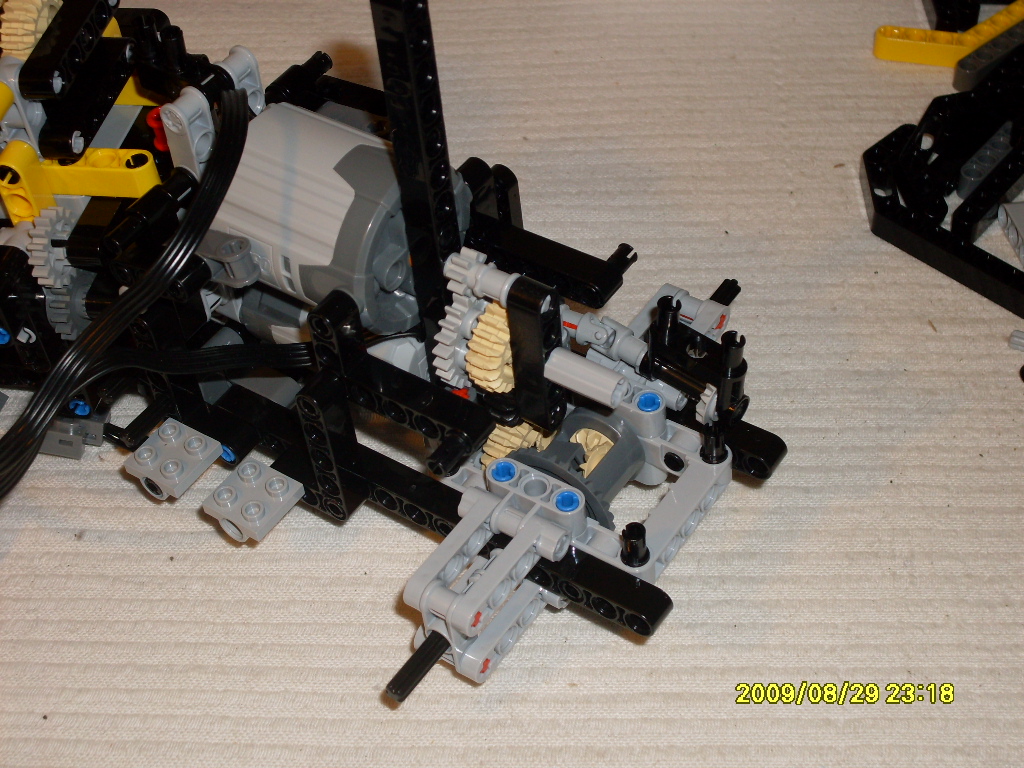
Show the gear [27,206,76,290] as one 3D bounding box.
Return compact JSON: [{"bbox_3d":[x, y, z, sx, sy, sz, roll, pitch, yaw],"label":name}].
[{"bbox_3d":[-0.109,-0.033,0.503,0.007,0.018,0.018,2,45,24],"label":"gear"}]

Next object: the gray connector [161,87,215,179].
[{"bbox_3d":[-0.067,-0.052,0.445,0.008,0.023,0.008,24,53,28],"label":"gray connector"}]

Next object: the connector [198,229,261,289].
[{"bbox_3d":[-0.063,-0.027,0.439,0.024,0.008,0.008,14,48,39],"label":"connector"}]

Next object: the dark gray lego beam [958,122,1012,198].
[{"bbox_3d":[0.133,-0.062,0.574,0.008,0.008,0.040,28,48,25],"label":"dark gray lego beam"}]

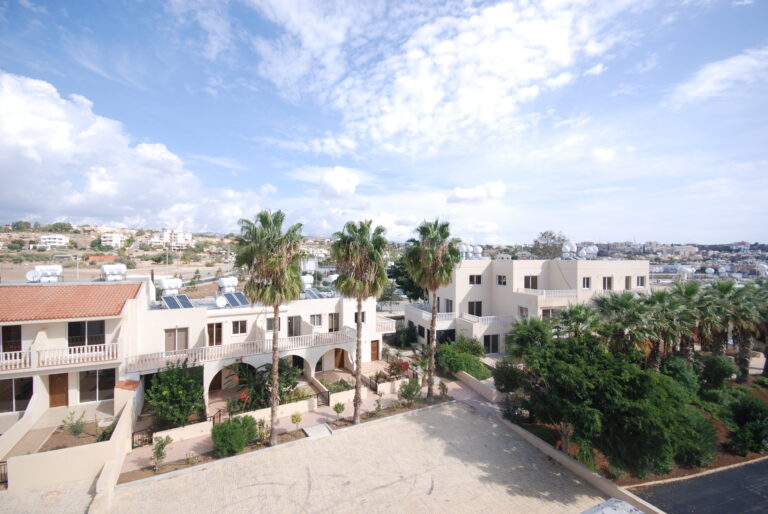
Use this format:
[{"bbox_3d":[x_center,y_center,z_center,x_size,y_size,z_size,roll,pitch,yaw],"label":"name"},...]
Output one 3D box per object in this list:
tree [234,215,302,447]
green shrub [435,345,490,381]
[{"bbox_3d":[-6.302,4.198,18.697,3.760,13.670,3.760,1,1,0],"label":"tree"},{"bbox_3d":[6.500,8.852,26.900,3.200,2.000,4.000,0,-1,-14],"label":"green shrub"}]

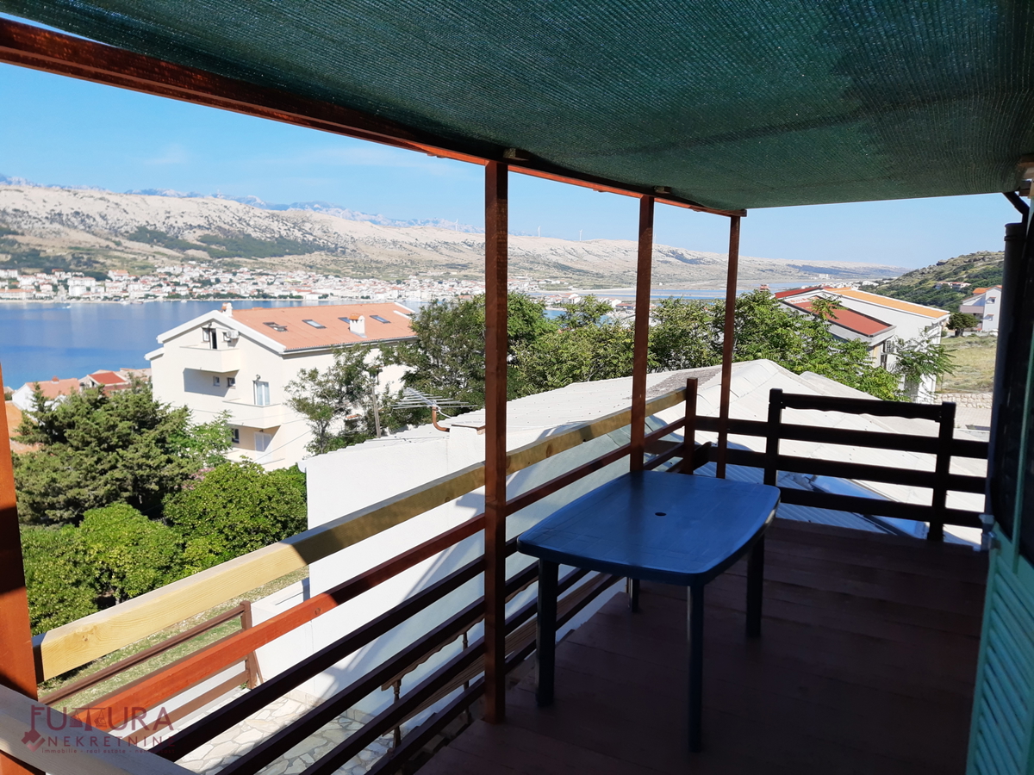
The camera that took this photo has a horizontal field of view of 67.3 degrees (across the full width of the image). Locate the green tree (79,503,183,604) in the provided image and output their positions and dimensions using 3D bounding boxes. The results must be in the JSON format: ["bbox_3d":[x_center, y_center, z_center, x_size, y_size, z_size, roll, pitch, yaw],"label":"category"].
[{"bbox_3d":[-6.289,2.771,12.796,1.600,1.787,1.600,-4,10,-27],"label":"green tree"}]

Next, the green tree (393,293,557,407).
[{"bbox_3d":[-1.621,-0.260,30.334,6.200,6.806,6.200,0,9,-3],"label":"green tree"}]

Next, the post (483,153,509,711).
[{"bbox_3d":[-0.079,0.267,2.968,0.053,2.164,0.070,6,10,30],"label":"post"}]

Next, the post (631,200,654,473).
[{"bbox_3d":[0.667,0.072,4.223,0.053,2.164,0.070,6,10,30],"label":"post"}]

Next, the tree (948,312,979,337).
[{"bbox_3d":[61.341,-8.685,106.907,3.800,3.378,3.800,5,10,29],"label":"tree"}]

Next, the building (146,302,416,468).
[{"bbox_3d":[-13.404,-1.090,49.909,12.000,9.300,15.200,6,11,33],"label":"building"}]

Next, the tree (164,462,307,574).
[{"bbox_3d":[-5.617,2.636,15.812,2.900,2.299,2.900,-3,10,-20],"label":"tree"}]

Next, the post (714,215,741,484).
[{"bbox_3d":[1.541,-0.158,5.704,0.053,2.164,0.070,6,10,30],"label":"post"}]

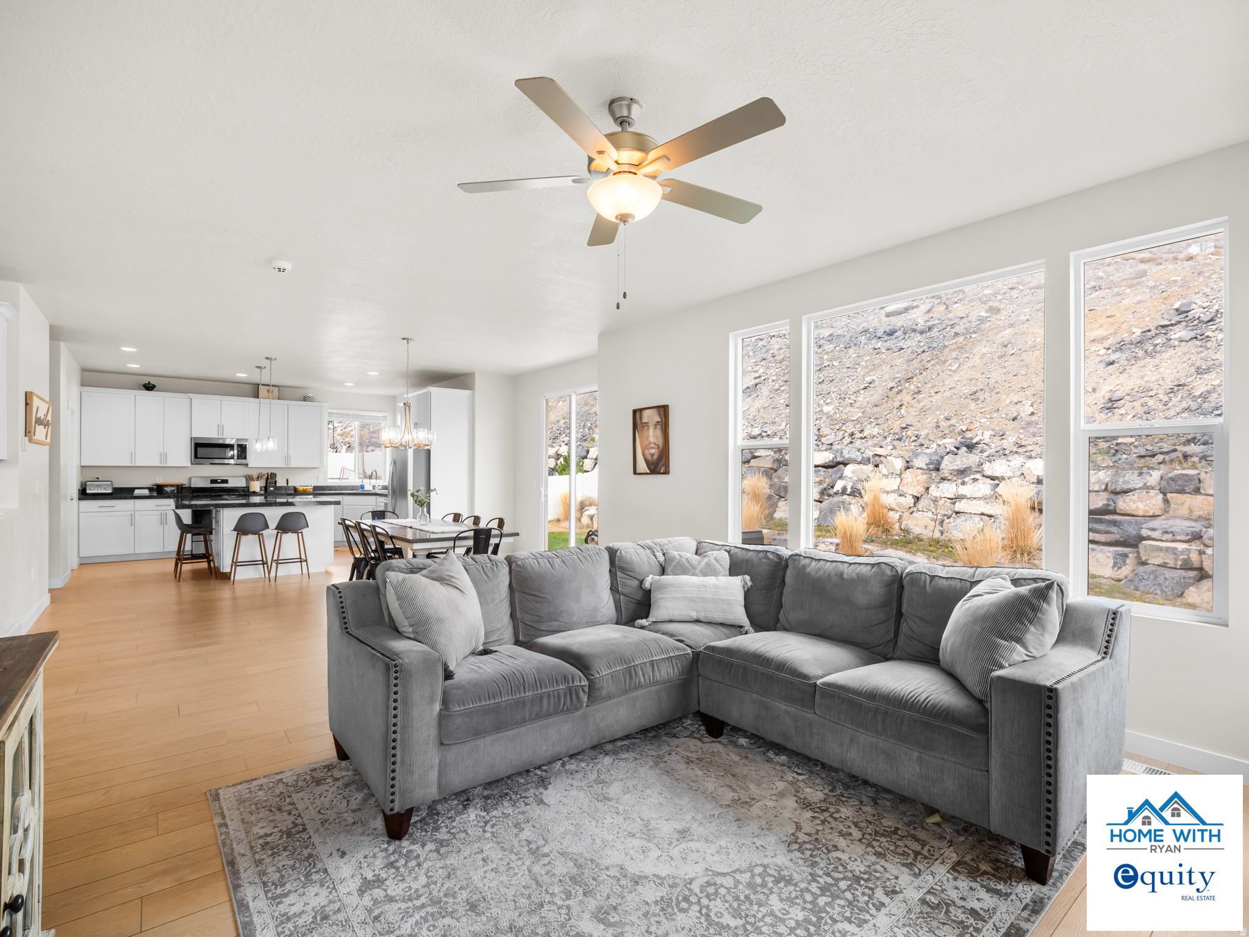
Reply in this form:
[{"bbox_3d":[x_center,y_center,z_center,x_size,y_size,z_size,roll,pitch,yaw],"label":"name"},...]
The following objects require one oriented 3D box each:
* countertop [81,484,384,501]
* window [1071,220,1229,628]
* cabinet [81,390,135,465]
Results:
[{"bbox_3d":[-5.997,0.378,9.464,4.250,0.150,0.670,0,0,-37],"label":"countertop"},{"bbox_3d":[2.496,-0.207,2.770,0.120,1.800,0.553,1,-1,-40],"label":"window"},{"bbox_3d":[-7.561,-0.562,8.492,0.595,1.070,0.340,0,0,-37],"label":"cabinet"}]

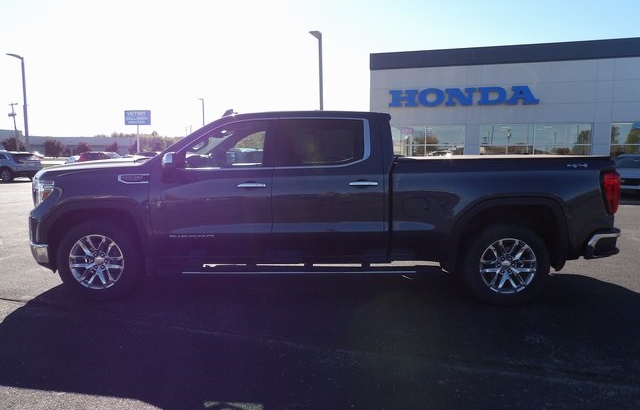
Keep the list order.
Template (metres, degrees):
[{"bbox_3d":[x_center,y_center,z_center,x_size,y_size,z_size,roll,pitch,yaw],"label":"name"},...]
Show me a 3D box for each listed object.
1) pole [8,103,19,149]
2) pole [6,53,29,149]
[{"bbox_3d":[-55.923,-13.386,81.488,1.550,10.300,0.400,-5,8,-33],"label":"pole"},{"bbox_3d":[-22.187,-6.670,32.705,1.150,8.500,0.280,-4,8,-25],"label":"pole"}]

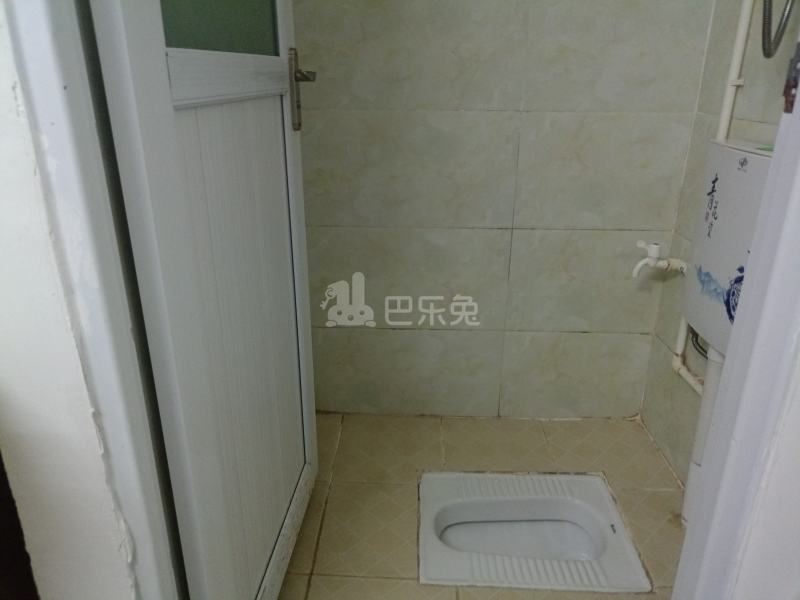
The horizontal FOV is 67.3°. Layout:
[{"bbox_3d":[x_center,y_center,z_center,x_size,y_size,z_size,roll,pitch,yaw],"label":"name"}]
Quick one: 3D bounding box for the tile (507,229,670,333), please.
[{"bbox_3d":[0.523,-0.049,1.693,0.435,0.304,0.010,1,21,1],"label":"tile"}]

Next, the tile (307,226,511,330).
[{"bbox_3d":[0.002,-0.058,1.684,0.600,0.302,0.010,1,22,1],"label":"tile"}]

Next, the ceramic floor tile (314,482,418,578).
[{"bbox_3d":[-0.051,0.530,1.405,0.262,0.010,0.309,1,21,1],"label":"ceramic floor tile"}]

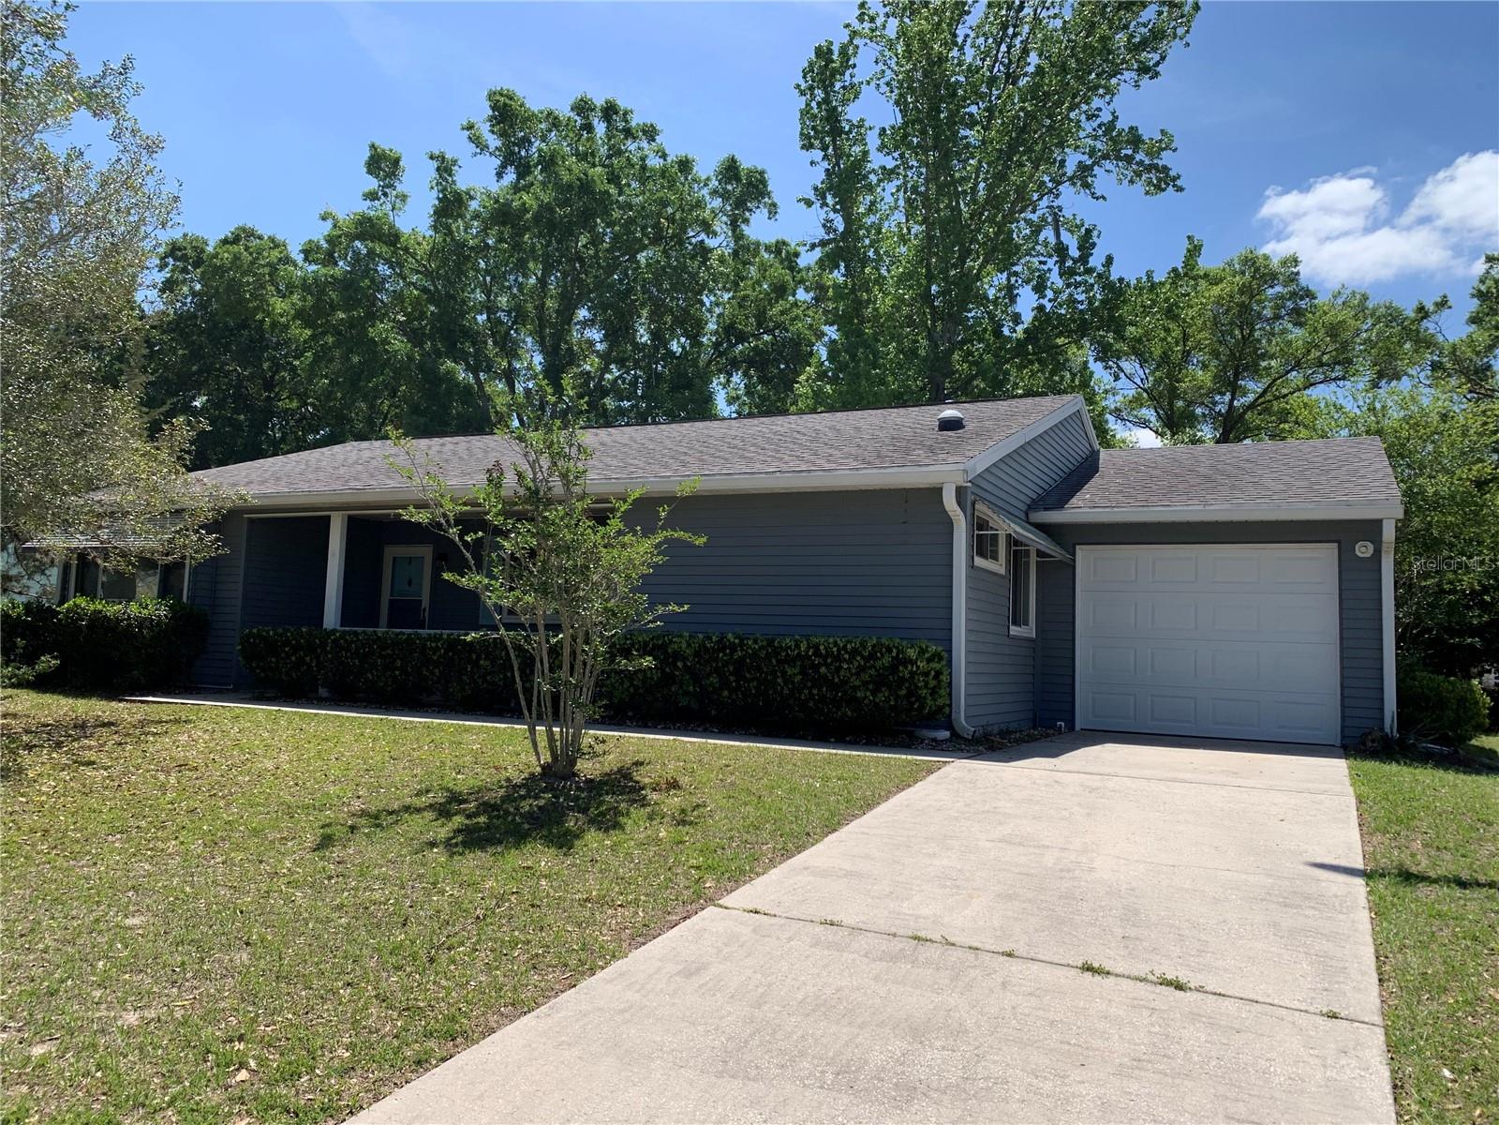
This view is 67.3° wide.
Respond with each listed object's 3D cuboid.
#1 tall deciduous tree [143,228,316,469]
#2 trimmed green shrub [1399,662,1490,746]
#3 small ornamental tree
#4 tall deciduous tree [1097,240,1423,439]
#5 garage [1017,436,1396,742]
[{"bbox_3d":[-15.612,-3.627,32.501,5.800,12.400,5.800,5,-5,-26],"label":"tall deciduous tree"},{"bbox_3d":[8.061,1.606,13.197,1.100,1.000,1.050,0,-5,31],"label":"trimmed green shrub"},{"bbox_3d":[-1.513,0.117,8.925,2.350,3.070,2.200,3,-5,-10],"label":"small ornamental tree"},{"bbox_3d":[13.853,-2.651,30.496,9.000,12.520,8.500,0,-5,24],"label":"tall deciduous tree"},{"bbox_3d":[6.668,0.259,15.609,3.710,4.000,8.000,0,-5,27],"label":"garage"}]

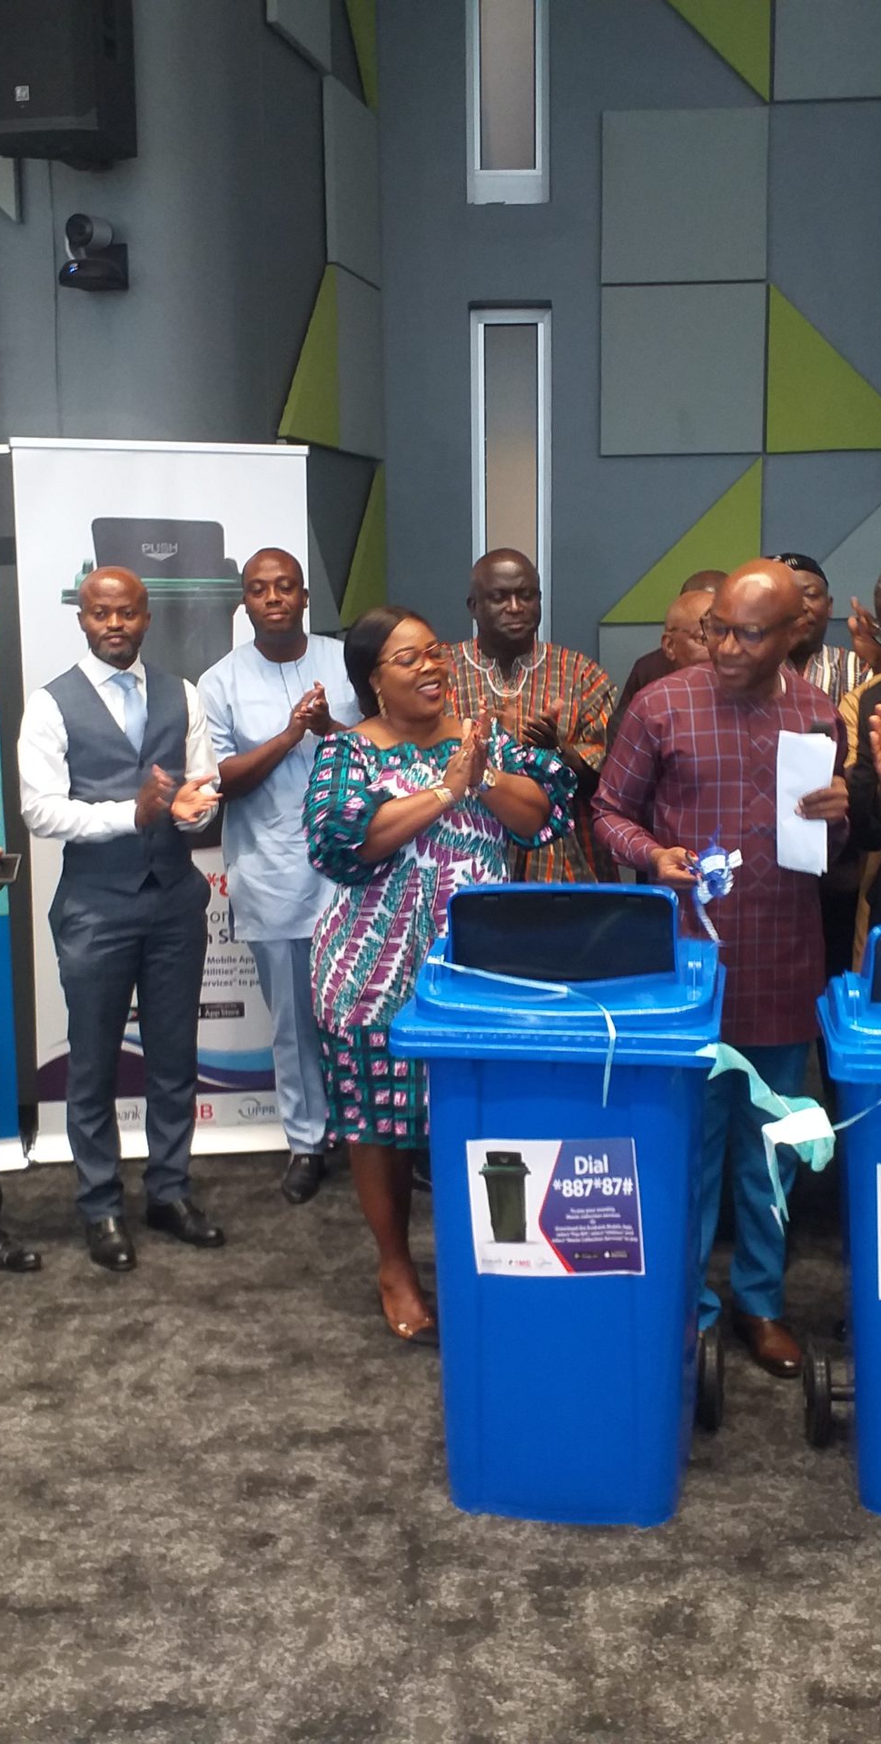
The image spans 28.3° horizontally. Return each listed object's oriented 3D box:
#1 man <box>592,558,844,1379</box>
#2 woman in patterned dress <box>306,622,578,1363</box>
[{"bbox_3d":[0.600,0.200,3.740,0.560,1.740,0.420,-1,7,-8],"label":"man"},{"bbox_3d":[-0.020,0.220,3.980,0.560,1.650,0.470,-6,9,-35],"label":"woman in patterned dress"}]

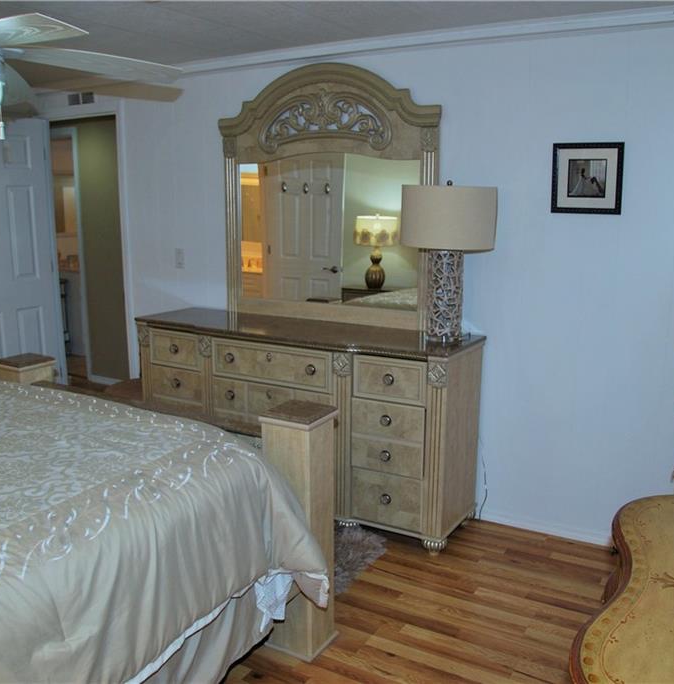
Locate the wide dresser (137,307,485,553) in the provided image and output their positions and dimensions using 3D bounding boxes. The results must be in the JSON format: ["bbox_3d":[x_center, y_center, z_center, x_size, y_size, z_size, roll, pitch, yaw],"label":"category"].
[{"bbox_3d":[-0.213,0.392,3.612,1.840,0.957,0.489,7,13,29],"label":"wide dresser"}]

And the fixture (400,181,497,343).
[{"bbox_3d":[0.504,-0.370,3.150,0.439,0.726,0.439,7,13,29],"label":"fixture"}]

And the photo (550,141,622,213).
[{"bbox_3d":[1.096,-0.715,2.990,0.293,0.299,0.025,7,13,29],"label":"photo"}]

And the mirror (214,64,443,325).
[{"bbox_3d":[-0.068,-0.757,3.575,1.300,1.311,0.074,7,13,29],"label":"mirror"}]

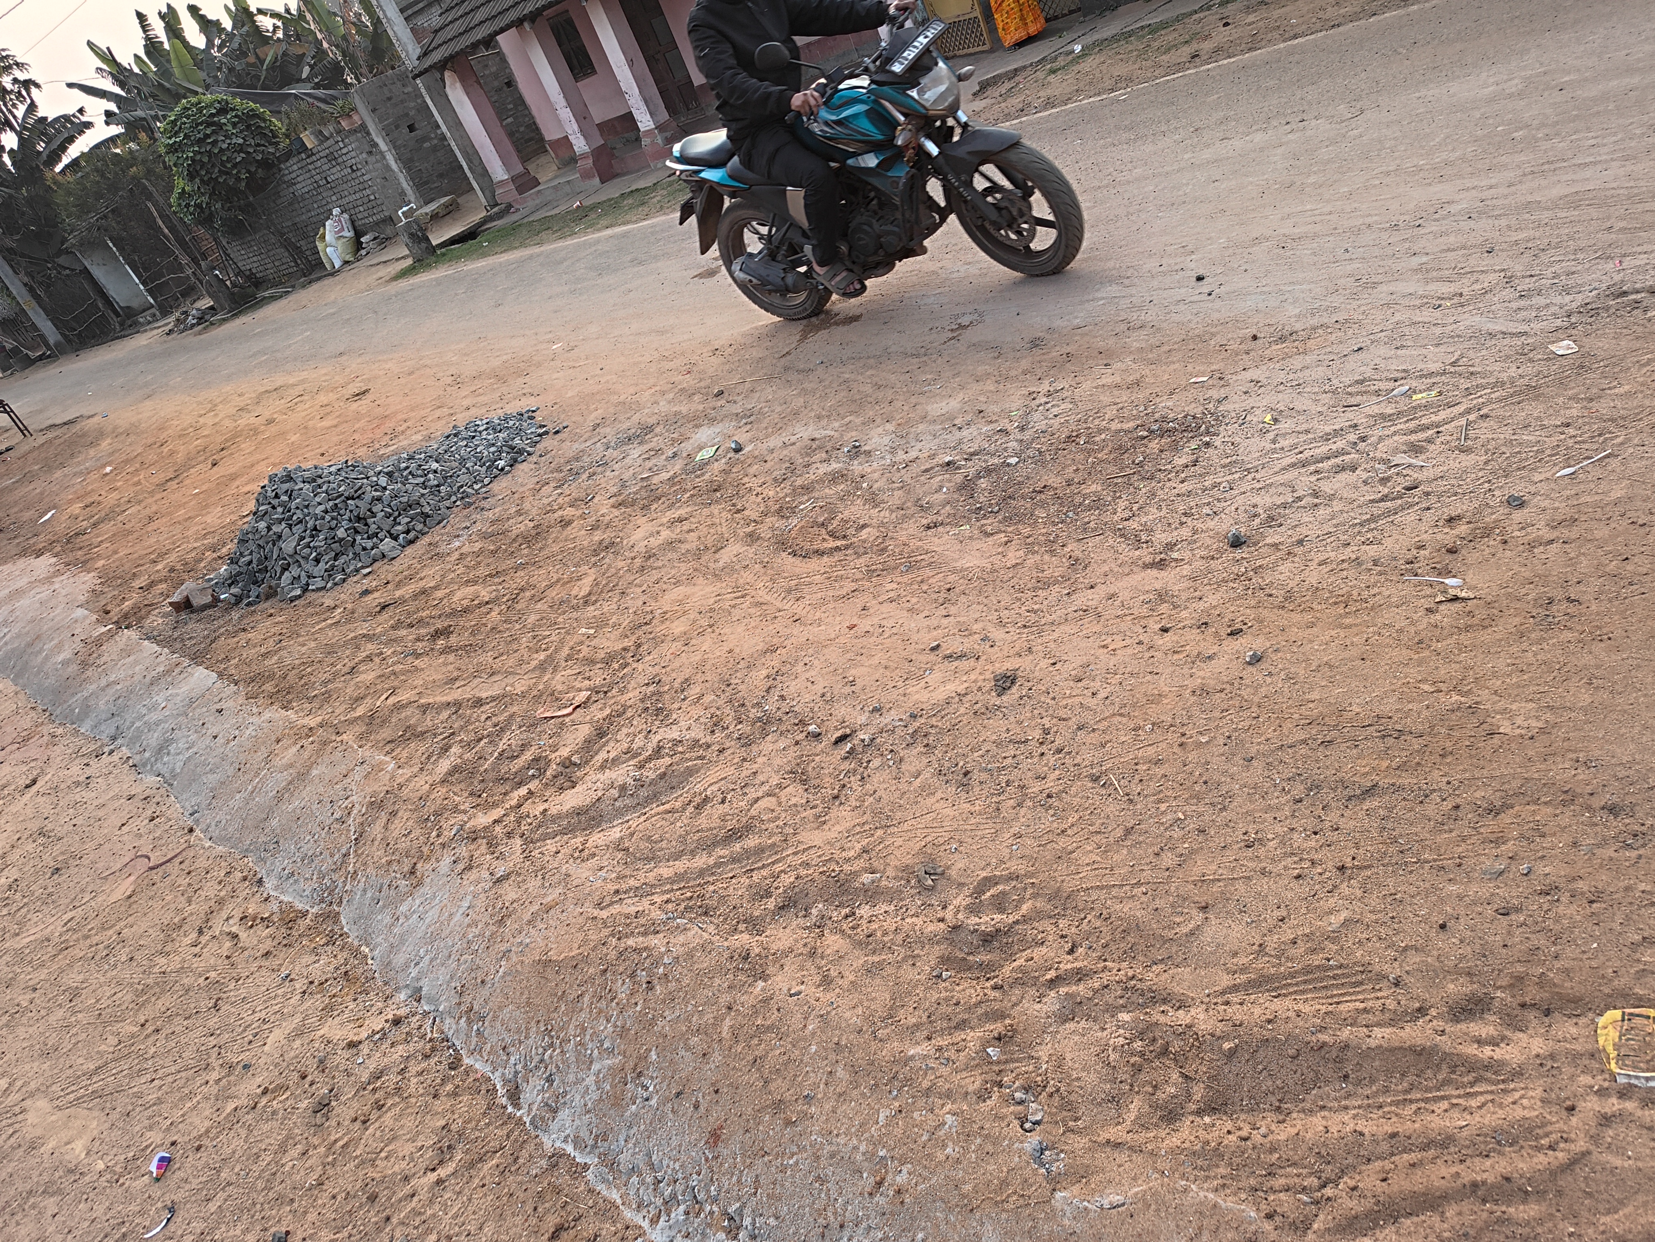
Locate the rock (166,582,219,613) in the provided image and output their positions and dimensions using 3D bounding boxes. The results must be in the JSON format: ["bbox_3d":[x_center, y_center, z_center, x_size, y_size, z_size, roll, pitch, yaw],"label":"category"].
[{"bbox_3d":[-2.850,-0.117,5.220,0.260,0.090,0.145,-8,33,28],"label":"rock"}]

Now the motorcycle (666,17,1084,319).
[{"bbox_3d":[0.095,-1.766,4.557,1.980,1.120,0.780,7,47,46],"label":"motorcycle"}]

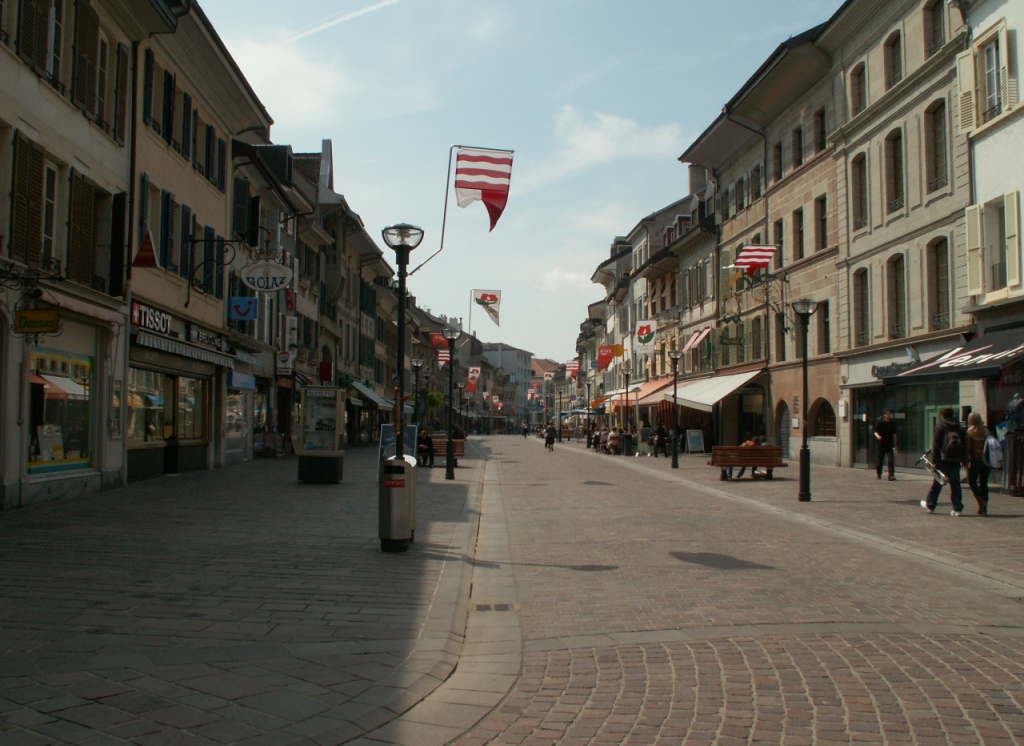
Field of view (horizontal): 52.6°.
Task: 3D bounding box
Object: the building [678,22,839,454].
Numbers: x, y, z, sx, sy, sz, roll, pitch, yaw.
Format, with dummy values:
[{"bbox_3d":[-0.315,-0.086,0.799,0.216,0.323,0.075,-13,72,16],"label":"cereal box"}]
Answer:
[{"bbox_3d":[14.600,-4.496,44.200,12.000,16.200,16.300,0,-3,-4],"label":"building"}]

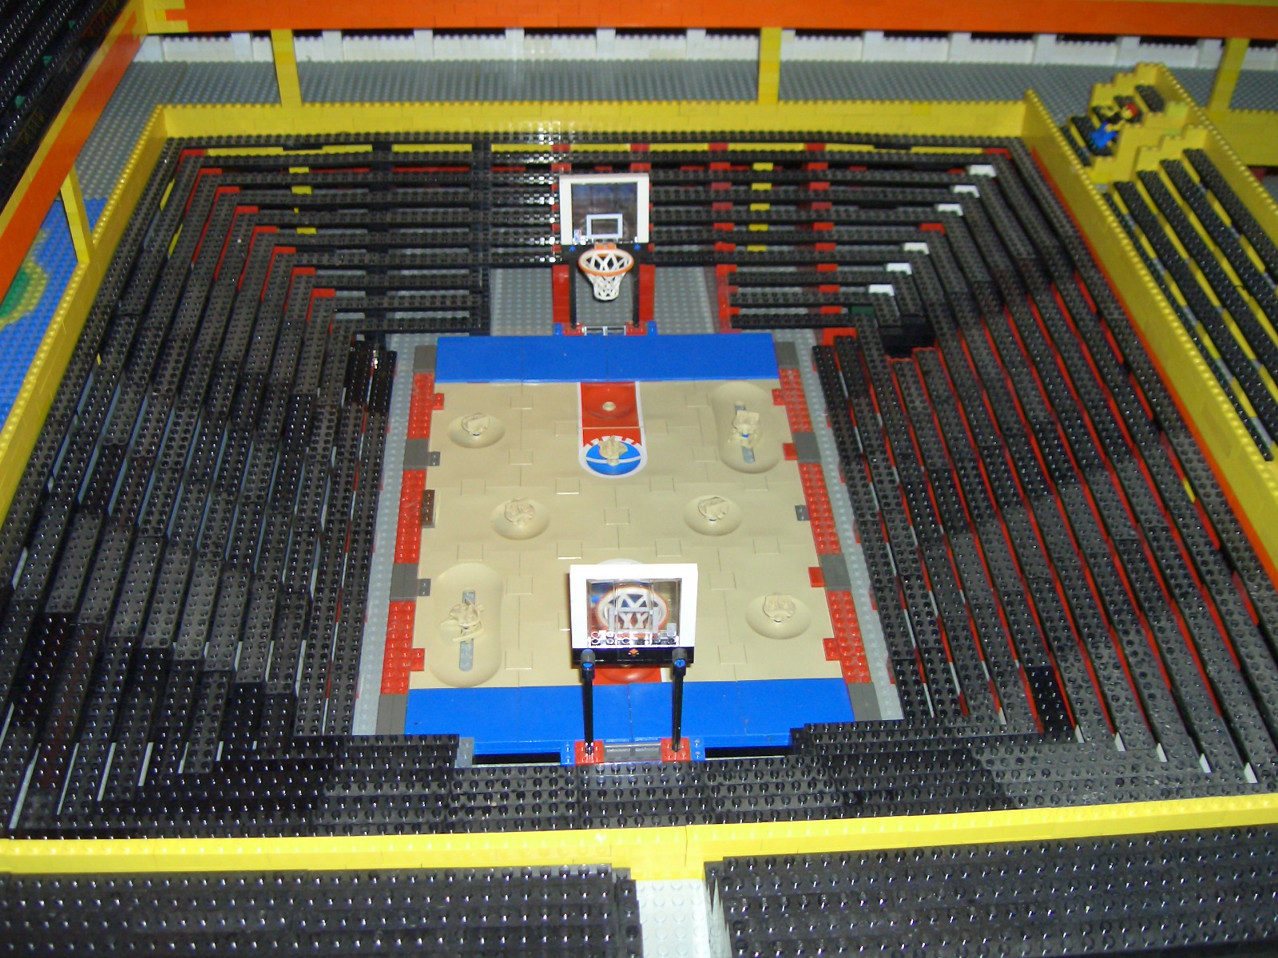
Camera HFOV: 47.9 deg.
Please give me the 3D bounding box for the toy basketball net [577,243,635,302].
[{"bbox_3d":[-0.024,-0.150,1.064,0.040,0.031,0.040,-1,40,-3],"label":"toy basketball net"}]

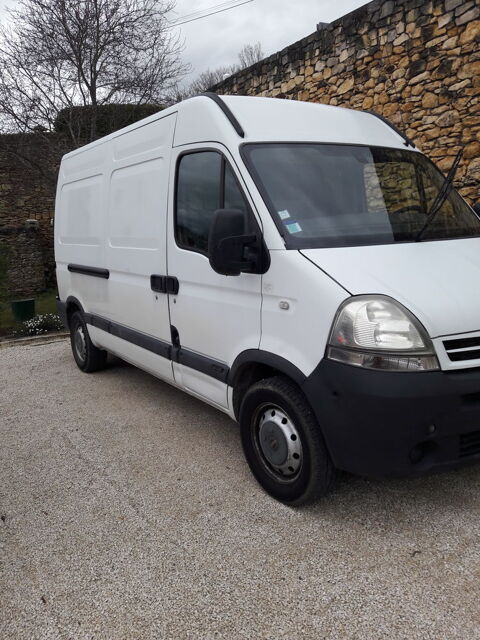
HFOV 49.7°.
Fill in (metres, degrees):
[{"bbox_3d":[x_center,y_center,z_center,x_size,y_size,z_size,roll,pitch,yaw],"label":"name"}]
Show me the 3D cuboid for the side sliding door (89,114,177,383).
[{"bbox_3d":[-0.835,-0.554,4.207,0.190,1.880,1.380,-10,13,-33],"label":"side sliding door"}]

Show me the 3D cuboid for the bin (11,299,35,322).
[{"bbox_3d":[-3.865,-0.169,9.200,0.410,0.400,0.400,-7,11,-23],"label":"bin"}]

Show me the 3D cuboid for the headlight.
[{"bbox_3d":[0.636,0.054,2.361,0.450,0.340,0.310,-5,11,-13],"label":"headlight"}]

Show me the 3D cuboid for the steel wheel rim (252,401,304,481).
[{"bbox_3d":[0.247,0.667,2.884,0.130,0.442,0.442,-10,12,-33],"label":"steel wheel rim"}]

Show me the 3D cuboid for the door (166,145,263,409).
[{"bbox_3d":[-0.145,-0.277,3.208,0.180,1.670,1.130,-10,13,-33],"label":"door"}]

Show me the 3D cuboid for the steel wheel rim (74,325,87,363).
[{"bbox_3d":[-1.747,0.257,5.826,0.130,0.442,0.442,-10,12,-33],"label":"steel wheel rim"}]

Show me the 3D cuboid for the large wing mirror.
[{"bbox_3d":[-0.026,-0.408,2.706,0.230,0.335,0.175,-10,13,-33],"label":"large wing mirror"}]

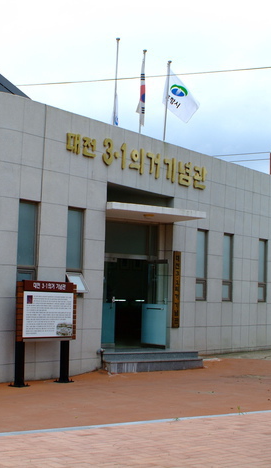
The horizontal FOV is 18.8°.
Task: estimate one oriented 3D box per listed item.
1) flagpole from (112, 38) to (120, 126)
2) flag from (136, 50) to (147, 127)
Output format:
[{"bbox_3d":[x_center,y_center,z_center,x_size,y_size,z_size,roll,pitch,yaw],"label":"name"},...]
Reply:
[{"bbox_3d":[-0.449,-3.165,18.113,0.090,2.400,0.090,0,-6,35],"label":"flagpole"},{"bbox_3d":[0.139,-3.321,18.898,0.220,1.700,0.180,2,-4,0],"label":"flag"}]

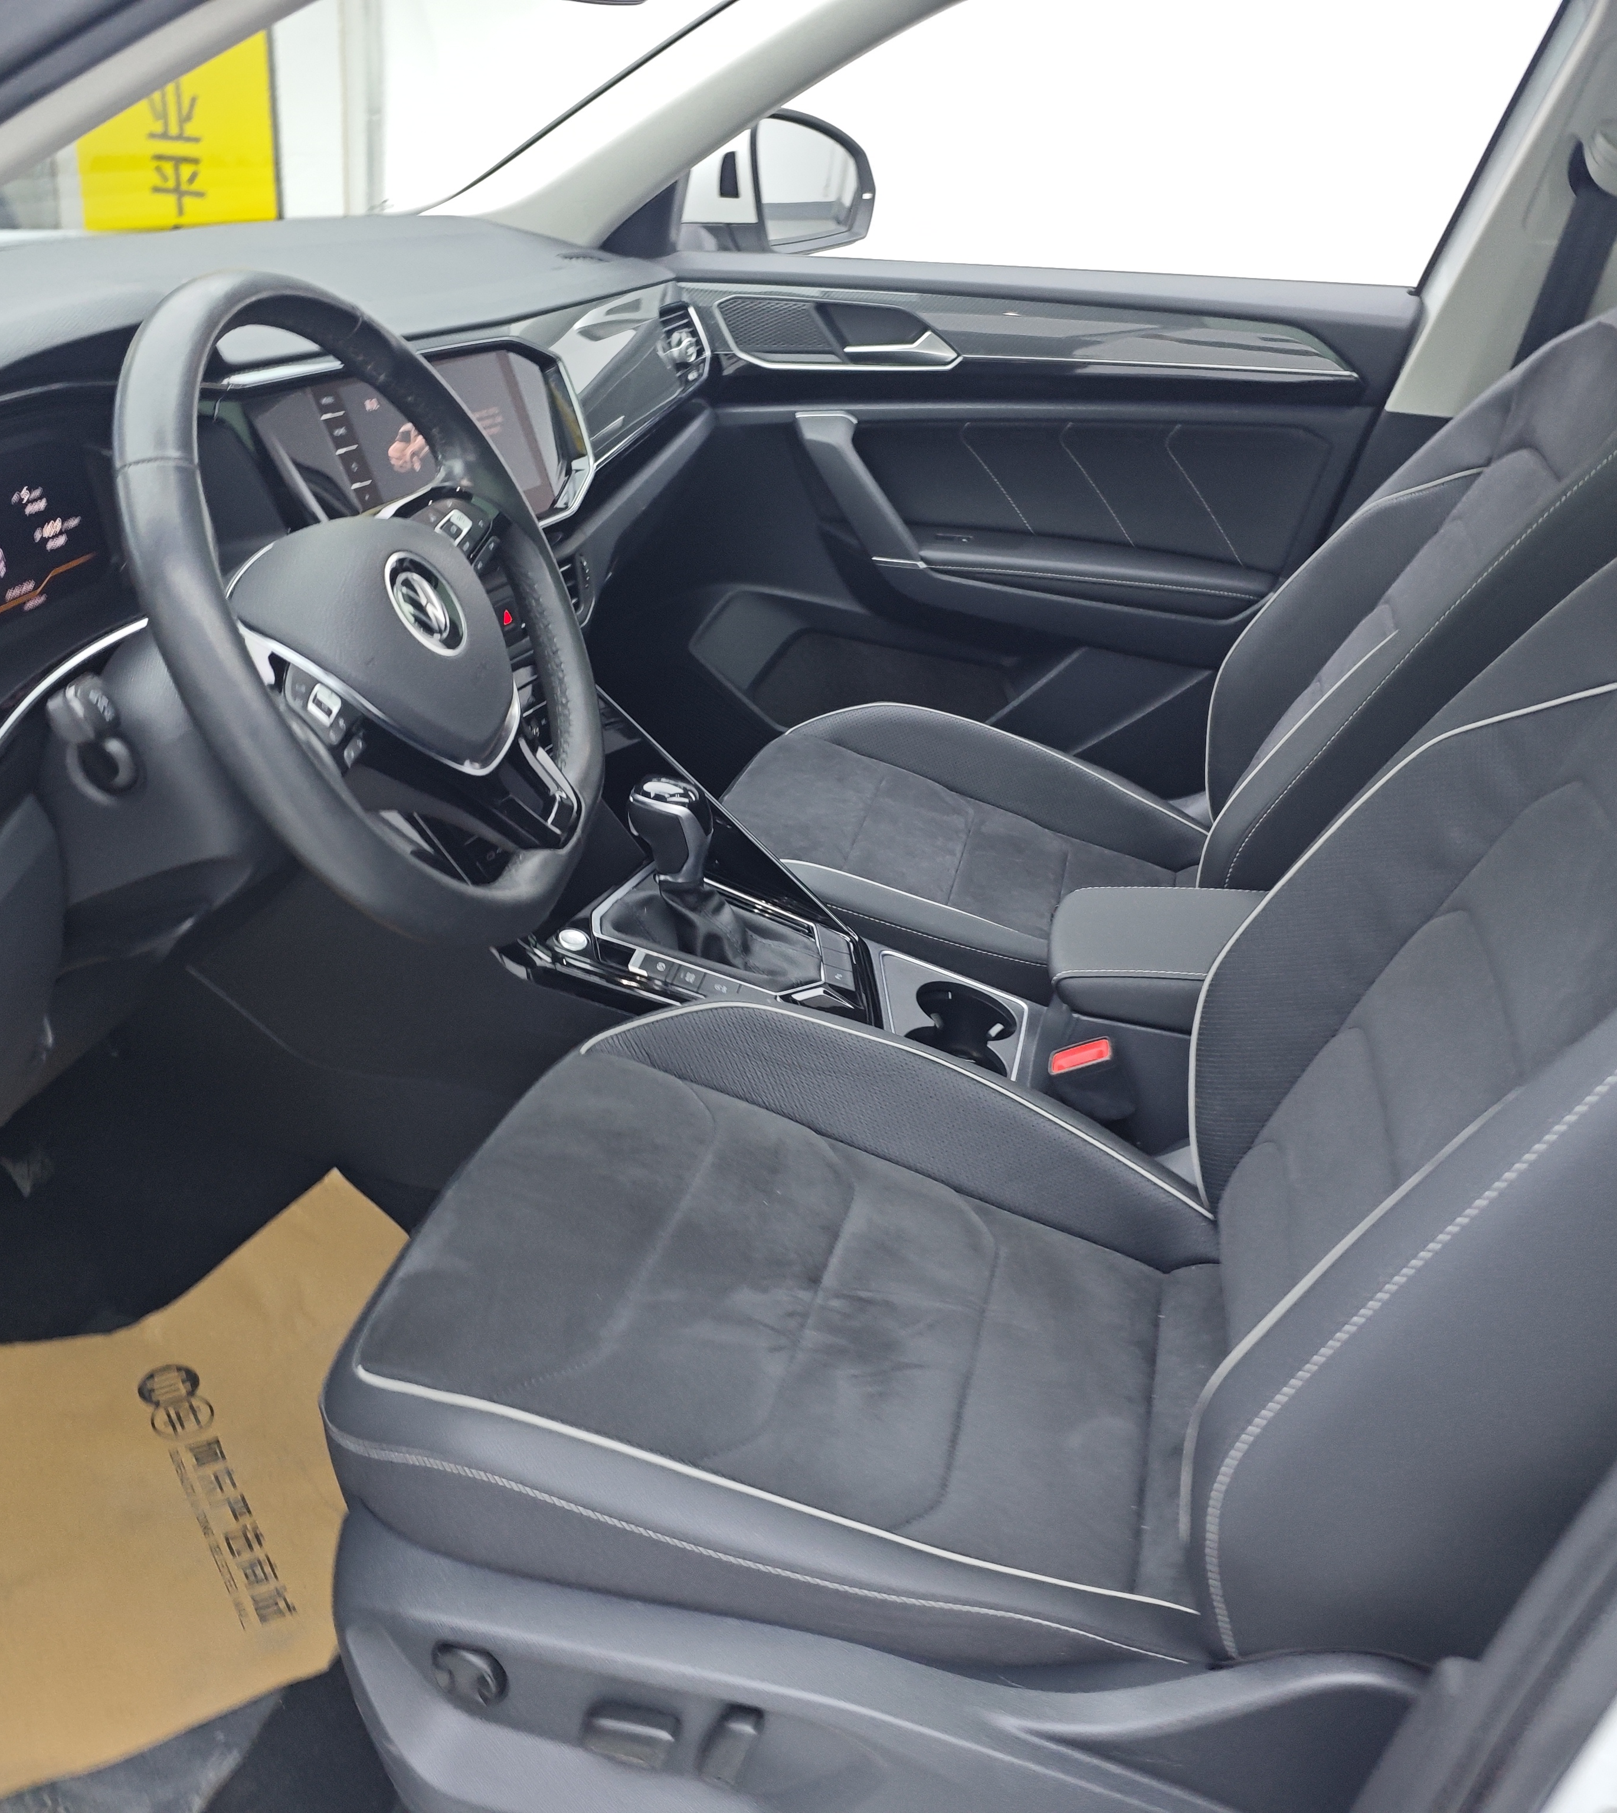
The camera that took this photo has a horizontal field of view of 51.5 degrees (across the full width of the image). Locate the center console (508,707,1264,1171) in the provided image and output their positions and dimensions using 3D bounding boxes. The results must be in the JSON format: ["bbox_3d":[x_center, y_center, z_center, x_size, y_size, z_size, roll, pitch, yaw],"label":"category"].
[{"bbox_3d":[0.129,0.060,1.353,0.730,0.330,0.260,6,28,10],"label":"center console"}]

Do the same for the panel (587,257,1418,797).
[{"bbox_3d":[0.180,-0.407,1.905,0.870,0.600,0.140,6,28,10],"label":"panel"}]

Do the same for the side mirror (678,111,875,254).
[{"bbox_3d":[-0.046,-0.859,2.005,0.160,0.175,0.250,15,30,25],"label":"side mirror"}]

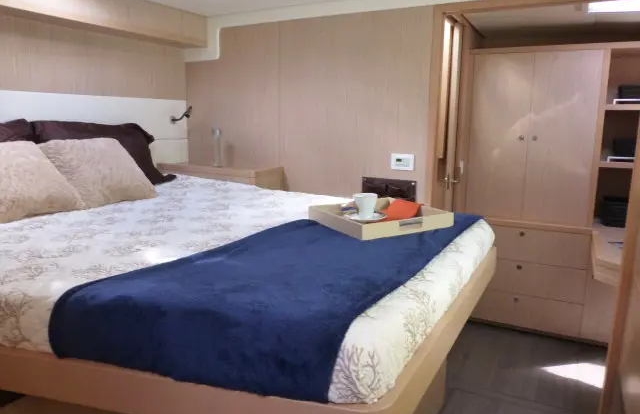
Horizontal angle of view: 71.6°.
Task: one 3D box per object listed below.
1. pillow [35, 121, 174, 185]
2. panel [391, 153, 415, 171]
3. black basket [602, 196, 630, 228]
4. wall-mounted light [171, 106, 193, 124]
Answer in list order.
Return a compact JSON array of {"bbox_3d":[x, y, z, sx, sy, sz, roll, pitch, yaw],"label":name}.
[{"bbox_3d":[-1.043,-0.247,2.254,0.160,0.380,0.710,-20,1,28],"label":"pillow"},{"bbox_3d":[0.431,-0.230,2.300,0.120,0.083,0.018,5,12,25],"label":"panel"},{"bbox_3d":[1.862,0.027,2.668,0.260,0.175,0.220,7,12,29],"label":"black basket"},{"bbox_3d":[-0.857,-0.565,2.737,0.130,0.105,0.055,5,12,25],"label":"wall-mounted light"}]

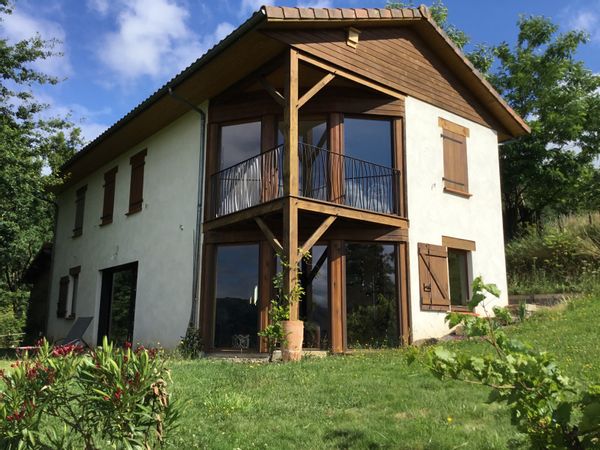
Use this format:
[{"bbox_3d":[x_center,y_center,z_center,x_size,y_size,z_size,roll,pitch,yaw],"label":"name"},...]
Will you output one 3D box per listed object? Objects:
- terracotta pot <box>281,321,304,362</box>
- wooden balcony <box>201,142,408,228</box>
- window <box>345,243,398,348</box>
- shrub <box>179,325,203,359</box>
[{"bbox_3d":[-0.124,2.000,9.224,0.415,0.730,0.415,0,-10,0],"label":"terracotta pot"},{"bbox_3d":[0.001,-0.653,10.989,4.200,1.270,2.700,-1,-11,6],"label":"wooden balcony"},{"bbox_3d":[1.505,1.466,11.188,1.204,2.247,0.100,2,-11,-8],"label":"window"},{"bbox_3d":[-2.354,2.504,11.549,0.520,0.740,0.500,0,-10,0],"label":"shrub"}]

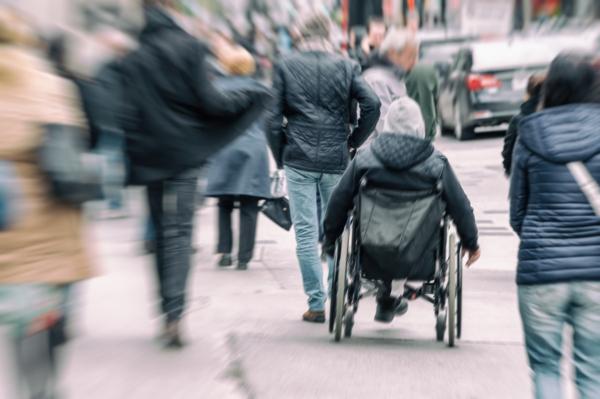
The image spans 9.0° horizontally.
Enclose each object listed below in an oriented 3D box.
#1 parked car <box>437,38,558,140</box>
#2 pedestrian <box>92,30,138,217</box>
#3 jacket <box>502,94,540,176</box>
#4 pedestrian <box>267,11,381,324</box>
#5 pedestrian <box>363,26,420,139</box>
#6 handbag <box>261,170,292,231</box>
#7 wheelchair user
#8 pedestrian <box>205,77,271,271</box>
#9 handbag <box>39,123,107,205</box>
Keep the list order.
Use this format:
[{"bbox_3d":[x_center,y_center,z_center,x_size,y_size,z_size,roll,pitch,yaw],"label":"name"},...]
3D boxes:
[{"bbox_3d":[3.290,-1.720,61.500,1.830,1.500,4.650,0,2,-4],"label":"parked car"},{"bbox_3d":[-1.675,-0.701,34.400,0.520,1.720,0.400,0,2,0],"label":"pedestrian"},{"bbox_3d":[1.433,-0.393,23.500,0.440,0.540,0.300,0,2,0],"label":"jacket"},{"bbox_3d":[0.128,-0.181,21.700,0.640,1.760,0.460,0,2,0],"label":"pedestrian"},{"bbox_3d":[0.561,-0.267,24.300,0.520,1.680,0.380,1,3,30],"label":"pedestrian"},{"bbox_3d":[-0.156,0.014,26.500,0.250,0.400,0.130,0,2,0],"label":"handbag"},{"bbox_3d":[0.533,0.056,20.300,0.800,1.210,0.850,0,2,0],"label":"wheelchair user"},{"bbox_3d":[-0.425,-0.295,26.900,0.540,1.580,0.380,0,2,0],"label":"pedestrian"},{"bbox_3d":[-0.895,-0.137,15.000,0.280,0.310,0.150,-1,3,-20],"label":"handbag"}]

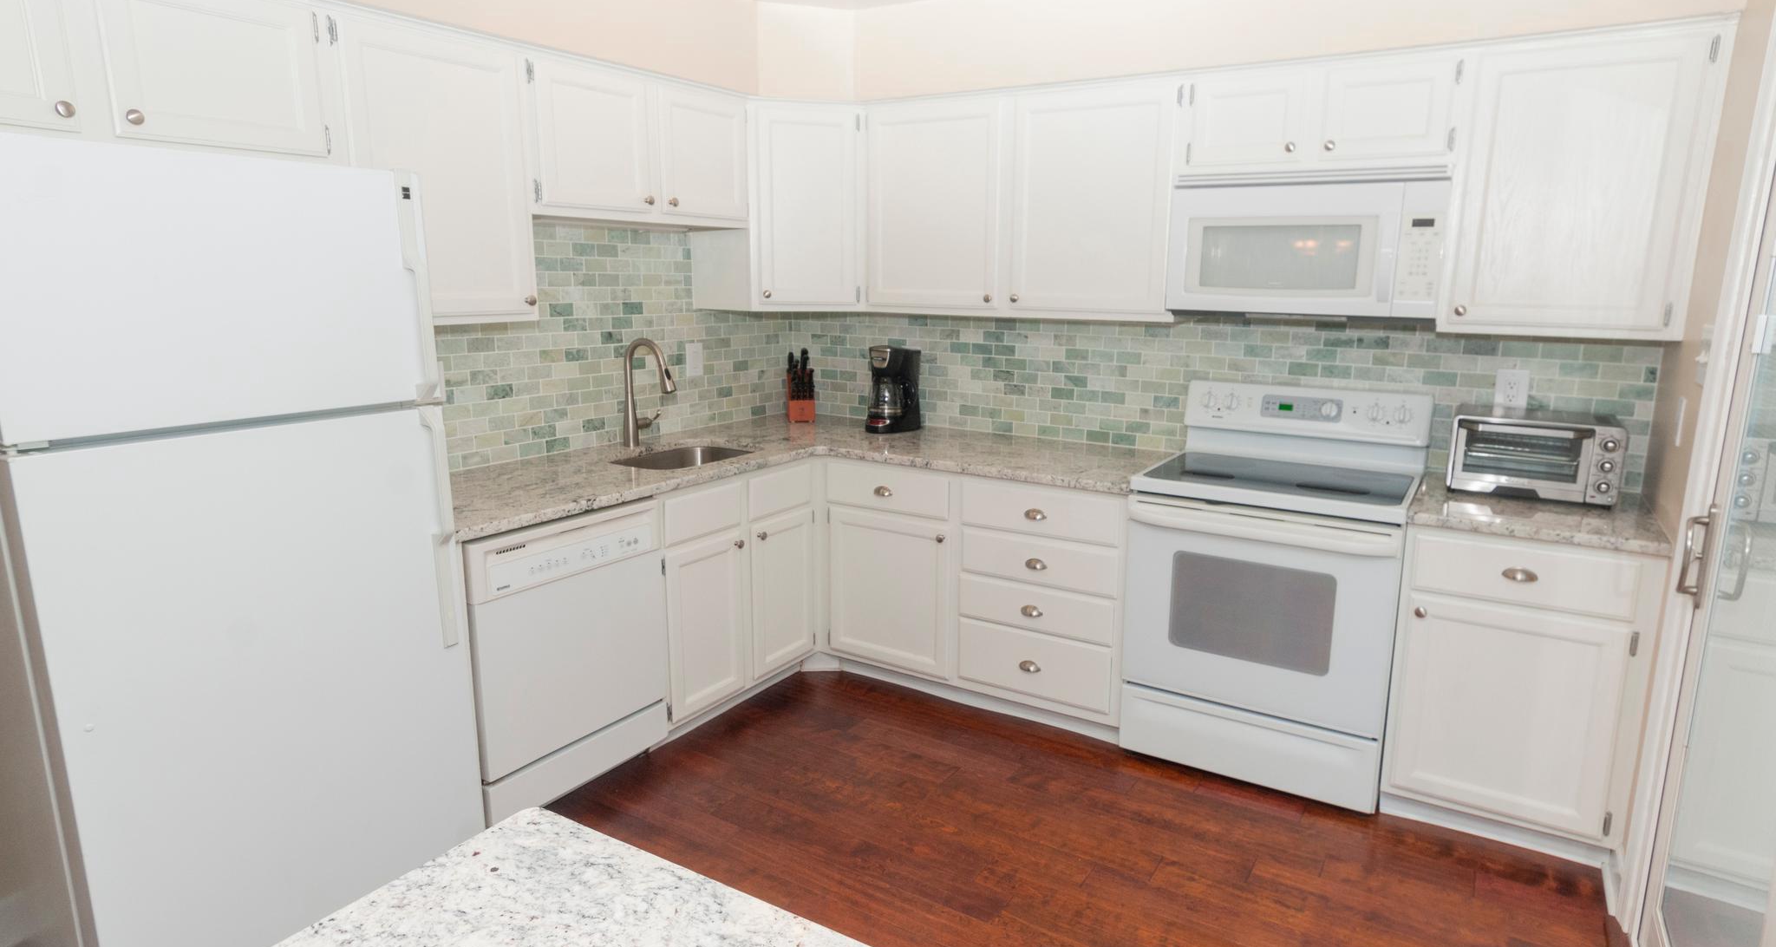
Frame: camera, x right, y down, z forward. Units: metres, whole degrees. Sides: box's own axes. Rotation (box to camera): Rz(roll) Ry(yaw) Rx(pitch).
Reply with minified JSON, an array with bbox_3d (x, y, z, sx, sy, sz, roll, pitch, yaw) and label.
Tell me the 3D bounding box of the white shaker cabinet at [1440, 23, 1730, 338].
[{"bbox_3d":[1.906,-0.786,2.488,0.543,0.766,0.325,7,14,29],"label":"white shaker cabinet"}]

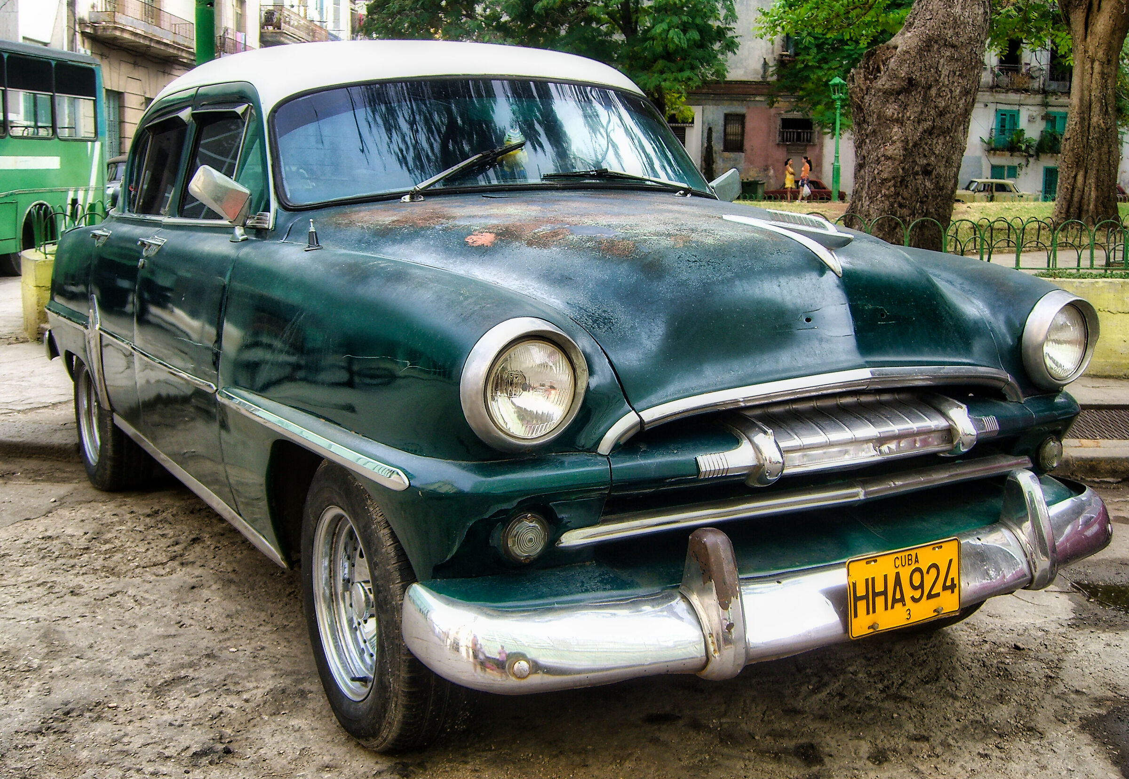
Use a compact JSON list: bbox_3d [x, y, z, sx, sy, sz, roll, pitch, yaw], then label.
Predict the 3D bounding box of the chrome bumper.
[{"bbox_3d":[0.587,0.324,2.439,1.850,0.270,0.370,-5,10,-31],"label":"chrome bumper"}]

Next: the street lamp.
[{"bbox_3d":[9.928,-9.095,45.000,0.600,4.550,0.600,0,8,0],"label":"street lamp"}]

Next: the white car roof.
[{"bbox_3d":[-0.675,-1.024,4.326,1.300,0.280,1.900,-5,10,-31],"label":"white car roof"}]

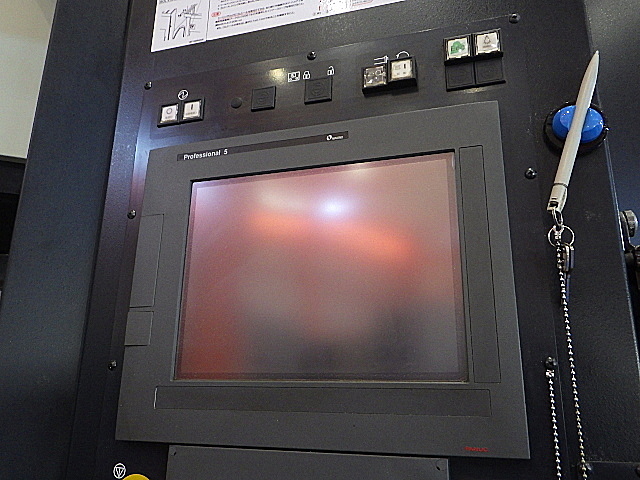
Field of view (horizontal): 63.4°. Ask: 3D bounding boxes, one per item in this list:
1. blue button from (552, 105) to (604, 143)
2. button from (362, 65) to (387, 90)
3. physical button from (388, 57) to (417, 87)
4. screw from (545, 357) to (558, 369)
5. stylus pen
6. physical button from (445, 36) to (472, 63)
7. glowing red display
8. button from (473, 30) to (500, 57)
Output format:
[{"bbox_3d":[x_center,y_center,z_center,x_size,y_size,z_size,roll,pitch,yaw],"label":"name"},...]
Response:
[{"bbox_3d":[0.206,-0.093,0.413,0.036,0.034,0.016,-4,-18,17],"label":"blue button"},{"bbox_3d":[0.054,-0.152,0.493,0.025,0.025,0.011,-4,-18,17],"label":"button"},{"bbox_3d":[0.078,-0.154,0.484,0.025,0.025,0.012,-4,-18,17],"label":"physical button"},{"bbox_3d":[0.171,0.091,0.384,0.009,0.009,0.004,-4,-18,17],"label":"screw"},{"bbox_3d":[0.198,-0.084,0.398,0.011,0.128,0.011,14,-2,21],"label":"stylus pen"},{"bbox_3d":[0.127,-0.174,0.475,0.025,0.025,0.011,-4,-18,17],"label":"physical button"},{"bbox_3d":[-0.007,0.026,0.465,0.257,0.195,0.011,-4,-18,17],"label":"glowing red display"},{"bbox_3d":[0.151,-0.175,0.468,0.025,0.025,0.011,-4,-18,17],"label":"button"}]

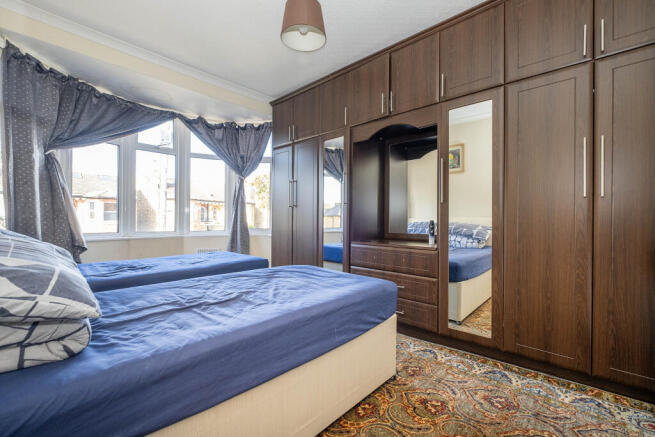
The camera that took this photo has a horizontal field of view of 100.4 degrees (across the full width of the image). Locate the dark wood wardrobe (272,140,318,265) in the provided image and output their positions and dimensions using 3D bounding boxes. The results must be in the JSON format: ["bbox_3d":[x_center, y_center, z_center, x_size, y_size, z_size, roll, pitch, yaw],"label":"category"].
[{"bbox_3d":[-0.217,0.043,3.505,0.857,1.898,0.580,0,0,41],"label":"dark wood wardrobe"}]

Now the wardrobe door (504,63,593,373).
[{"bbox_3d":[1.398,0.003,1.752,0.433,1.826,0.040,0,0,41],"label":"wardrobe door"}]

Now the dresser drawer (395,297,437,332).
[{"bbox_3d":[0.694,0.806,2.612,0.850,0.215,0.420,0,0,41],"label":"dresser drawer"}]

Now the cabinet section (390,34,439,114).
[{"bbox_3d":[0.940,-1.233,2.599,0.443,0.568,0.570,0,0,42],"label":"cabinet section"}]

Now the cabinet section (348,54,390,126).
[{"bbox_3d":[0.605,-1.228,2.900,0.458,0.561,0.570,0,0,42],"label":"cabinet section"}]

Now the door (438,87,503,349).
[{"bbox_3d":[1.068,0.003,2.038,0.435,1.826,0.040,0,0,41],"label":"door"}]

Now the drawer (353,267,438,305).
[{"bbox_3d":[0.694,0.587,2.612,0.850,0.217,0.420,0,0,41],"label":"drawer"}]

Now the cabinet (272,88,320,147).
[{"bbox_3d":[-0.211,-1.184,3.499,0.854,0.558,0.580,0,0,41],"label":"cabinet"}]

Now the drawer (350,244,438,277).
[{"bbox_3d":[0.694,0.366,2.612,0.850,0.215,0.420,0,0,41],"label":"drawer"}]

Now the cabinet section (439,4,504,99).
[{"bbox_3d":[1.275,-1.235,2.299,0.456,0.572,0.570,0,0,42],"label":"cabinet section"}]

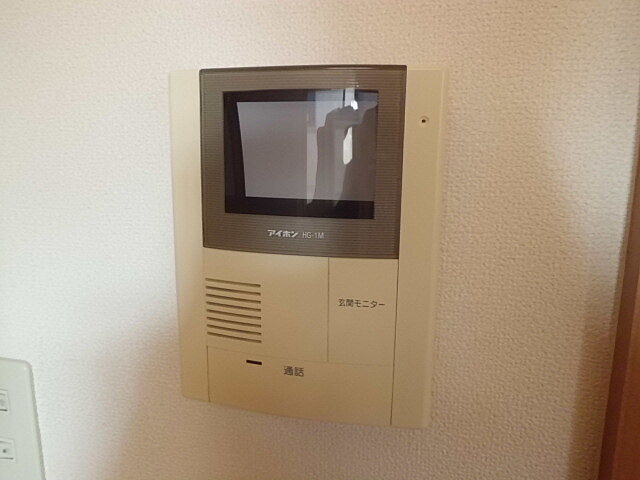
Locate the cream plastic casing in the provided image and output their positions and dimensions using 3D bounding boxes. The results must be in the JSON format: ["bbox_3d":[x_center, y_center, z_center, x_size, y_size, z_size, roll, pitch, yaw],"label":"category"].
[{"bbox_3d":[-0.010,0.005,0.281,0.153,0.198,0.045,2,9,11],"label":"cream plastic casing"}]

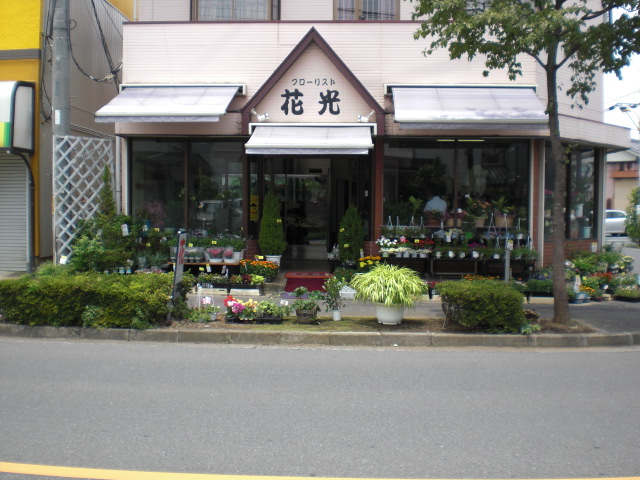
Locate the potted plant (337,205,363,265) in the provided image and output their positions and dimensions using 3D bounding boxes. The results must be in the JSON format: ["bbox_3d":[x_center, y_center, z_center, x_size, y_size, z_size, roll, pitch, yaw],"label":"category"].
[{"bbox_3d":[0.547,-0.106,12.408,0.460,1.060,0.460,0,3,2],"label":"potted plant"}]

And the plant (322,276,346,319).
[{"bbox_3d":[0.190,0.770,9.170,0.310,0.580,0.300,0,3,3],"label":"plant"}]

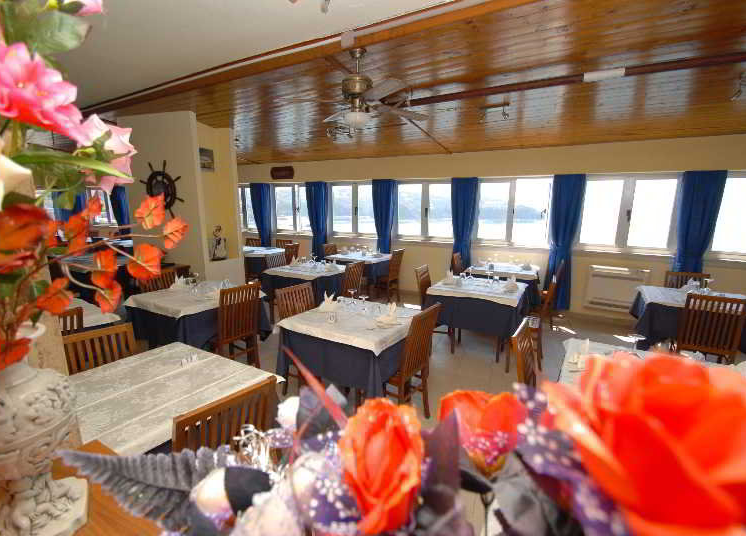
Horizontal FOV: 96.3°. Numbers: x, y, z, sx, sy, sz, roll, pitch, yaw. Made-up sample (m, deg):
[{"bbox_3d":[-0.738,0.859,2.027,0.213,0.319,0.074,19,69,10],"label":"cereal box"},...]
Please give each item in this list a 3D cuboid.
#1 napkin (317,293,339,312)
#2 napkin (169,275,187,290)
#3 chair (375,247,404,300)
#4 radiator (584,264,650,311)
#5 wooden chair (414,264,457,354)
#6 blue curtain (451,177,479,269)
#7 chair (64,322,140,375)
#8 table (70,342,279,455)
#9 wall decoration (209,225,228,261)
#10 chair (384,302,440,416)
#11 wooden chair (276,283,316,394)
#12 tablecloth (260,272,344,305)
[{"bbox_3d":[-0.426,0.320,3.276,0.170,0.150,0.180,6,11,26],"label":"napkin"},{"bbox_3d":[-2.100,0.145,3.599,0.128,0.168,0.160,6,11,29],"label":"napkin"},{"bbox_3d":[0.266,0.136,6.292,0.500,0.975,0.430,7,12,33],"label":"chair"},{"bbox_3d":[3.937,0.344,5.417,0.830,0.720,0.200,6,11,26],"label":"radiator"},{"bbox_3d":[0.805,0.474,4.117,0.536,0.952,0.400,6,11,29],"label":"wooden chair"},{"bbox_3d":[1.683,-0.545,6.361,0.480,2.270,0.150,6,11,26],"label":"blue curtain"},{"bbox_3d":[-1.590,0.884,2.089,0.500,0.970,0.430,10,15,41],"label":"chair"},{"bbox_3d":[-1.238,1.014,1.855,0.960,0.745,0.960,7,12,31],"label":"table"},{"bbox_3d":[-2.178,-0.359,4.693,0.130,0.500,0.240,7,12,29],"label":"wall decoration"},{"bbox_3d":[0.199,0.772,2.678,0.500,0.975,0.430,8,12,35],"label":"chair"},{"bbox_3d":[-0.503,0.648,2.910,0.536,0.952,0.400,6,11,29],"label":"wooden chair"},{"bbox_3d":[-0.966,0.243,5.030,0.928,0.464,0.976,6,11,29],"label":"tablecloth"}]

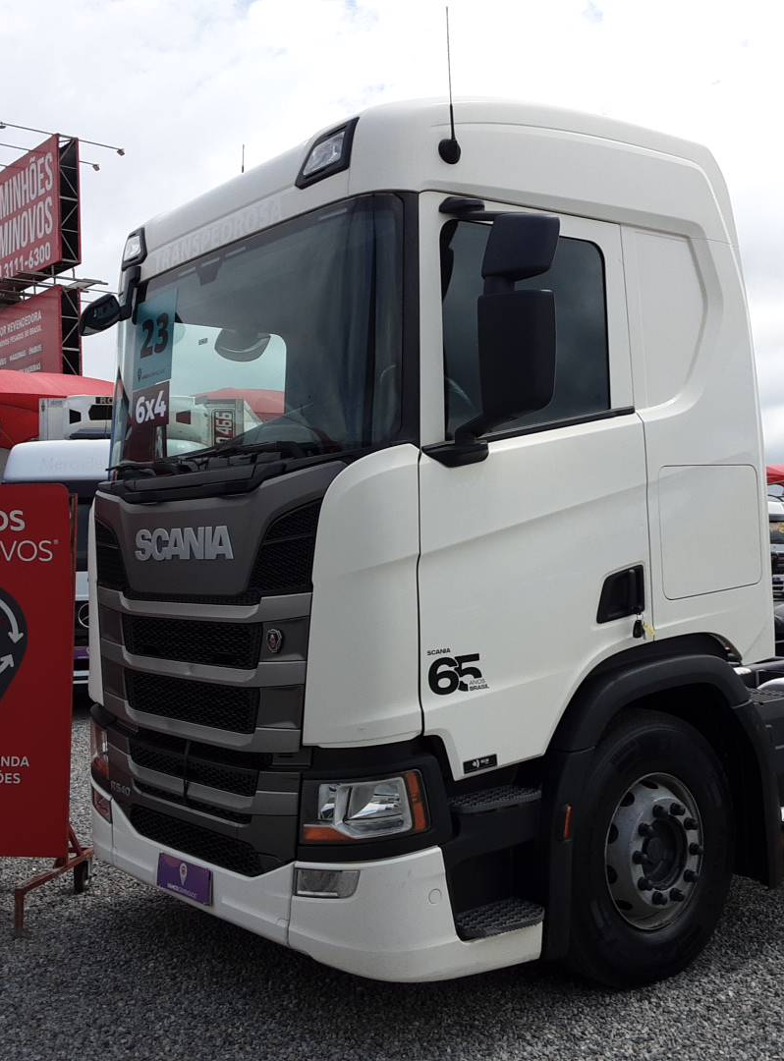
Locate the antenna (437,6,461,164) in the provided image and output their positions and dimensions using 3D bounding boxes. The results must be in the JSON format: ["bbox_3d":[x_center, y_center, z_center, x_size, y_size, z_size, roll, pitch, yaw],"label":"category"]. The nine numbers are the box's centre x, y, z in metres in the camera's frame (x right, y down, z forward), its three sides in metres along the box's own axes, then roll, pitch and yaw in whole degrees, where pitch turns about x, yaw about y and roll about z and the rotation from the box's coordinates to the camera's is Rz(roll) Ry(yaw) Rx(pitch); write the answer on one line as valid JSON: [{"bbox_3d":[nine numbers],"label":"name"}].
[{"bbox_3d":[0.196,-1.547,3.992,0.080,0.570,0.080,0,-1,0],"label":"antenna"}]

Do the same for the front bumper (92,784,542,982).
[{"bbox_3d":[-0.530,1.268,4.635,0.740,0.480,2.470,0,-1,-39],"label":"front bumper"}]

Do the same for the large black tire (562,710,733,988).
[{"bbox_3d":[0.938,1.226,4.447,1.040,1.040,0.300,0,-1,-39],"label":"large black tire"}]

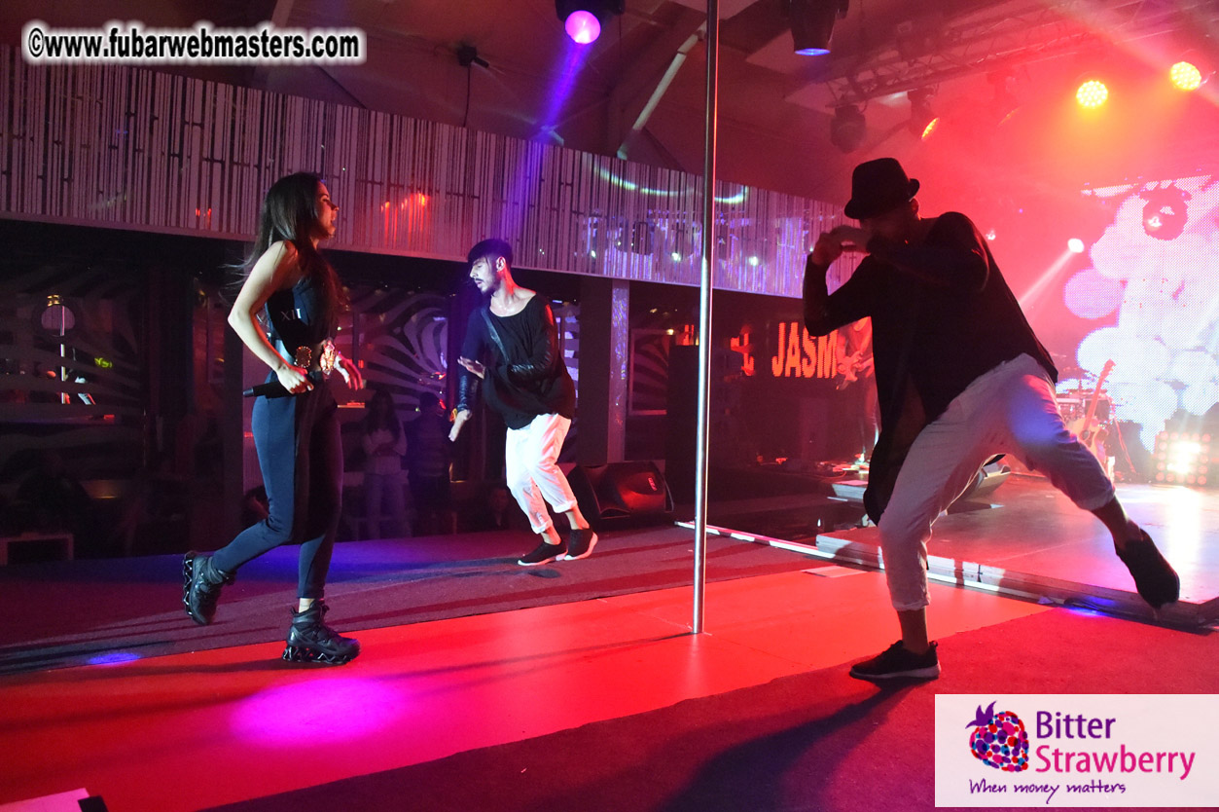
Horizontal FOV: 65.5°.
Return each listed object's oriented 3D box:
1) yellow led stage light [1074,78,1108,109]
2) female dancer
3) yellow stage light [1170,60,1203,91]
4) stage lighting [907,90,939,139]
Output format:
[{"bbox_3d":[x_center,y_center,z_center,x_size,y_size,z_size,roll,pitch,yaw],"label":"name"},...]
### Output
[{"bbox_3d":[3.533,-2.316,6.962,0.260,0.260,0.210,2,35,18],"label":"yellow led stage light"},{"bbox_3d":[-1.158,0.045,3.270,0.620,1.680,0.500,1,2,6],"label":"female dancer"},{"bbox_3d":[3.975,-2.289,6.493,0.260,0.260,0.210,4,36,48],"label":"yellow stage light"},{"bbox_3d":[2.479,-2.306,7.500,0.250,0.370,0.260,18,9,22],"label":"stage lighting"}]

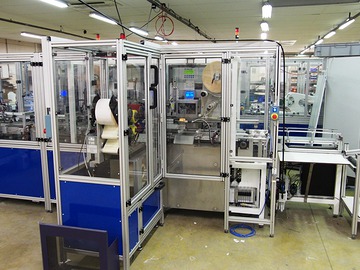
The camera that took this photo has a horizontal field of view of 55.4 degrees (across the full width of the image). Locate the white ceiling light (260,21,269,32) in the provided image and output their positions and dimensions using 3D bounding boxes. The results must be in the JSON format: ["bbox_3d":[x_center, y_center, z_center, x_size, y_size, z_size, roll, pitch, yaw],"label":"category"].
[{"bbox_3d":[2.290,-2.938,9.323,0.159,0.101,1.397,1,10,13],"label":"white ceiling light"}]

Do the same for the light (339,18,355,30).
[{"bbox_3d":[4.478,-2.968,9.275,0.159,0.101,1.397,1,10,13],"label":"light"}]

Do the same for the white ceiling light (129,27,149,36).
[{"bbox_3d":[-1.178,-2.980,9.936,0.159,0.101,1.397,1,10,13],"label":"white ceiling light"}]

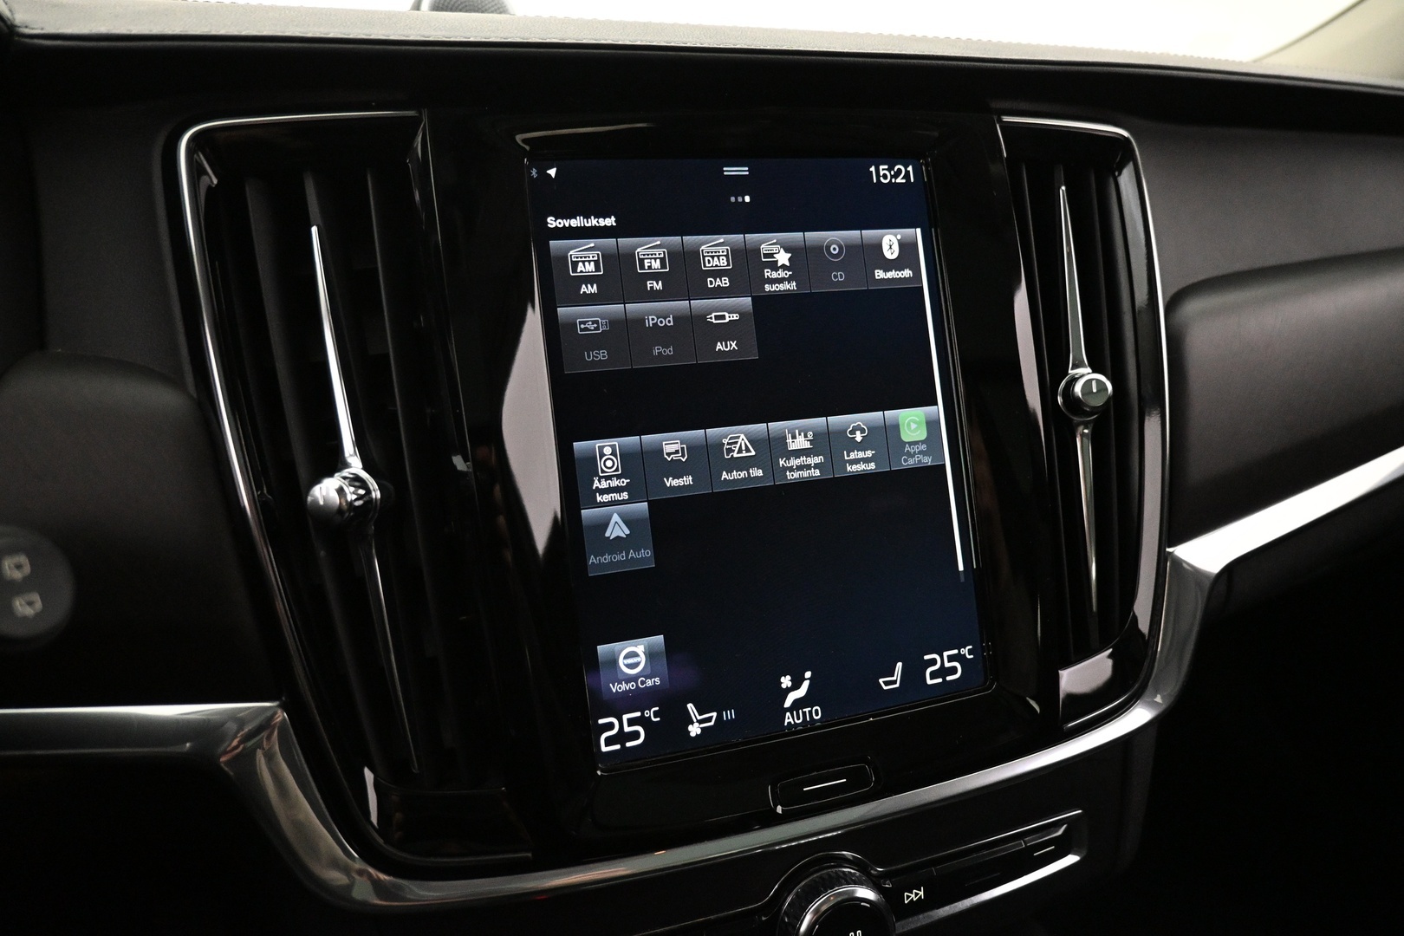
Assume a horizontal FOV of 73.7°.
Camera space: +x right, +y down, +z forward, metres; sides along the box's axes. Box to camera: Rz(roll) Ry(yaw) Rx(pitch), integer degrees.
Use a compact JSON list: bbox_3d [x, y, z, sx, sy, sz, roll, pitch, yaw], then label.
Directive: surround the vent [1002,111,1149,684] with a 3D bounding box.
[{"bbox_3d":[0.133,-0.025,0.334,0.056,0.190,0.030,-4,-1,-19],"label":"vent"}]

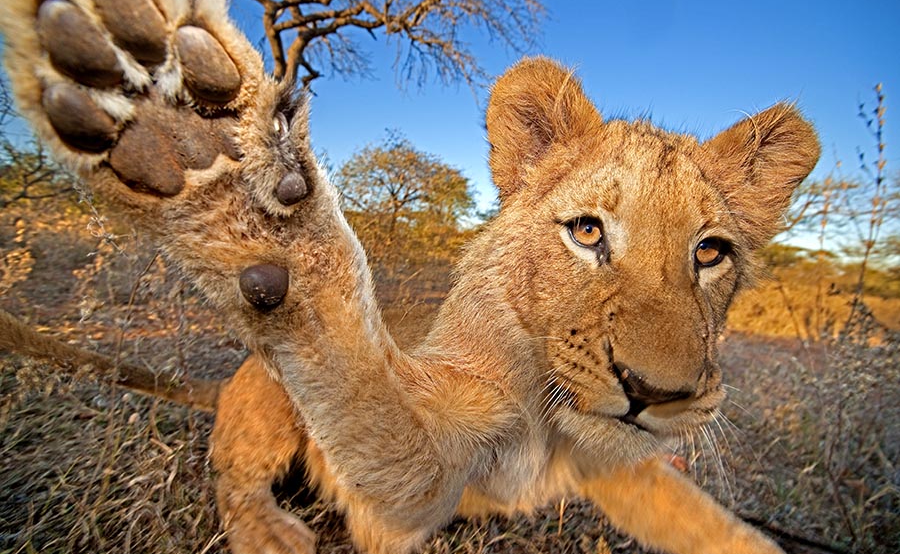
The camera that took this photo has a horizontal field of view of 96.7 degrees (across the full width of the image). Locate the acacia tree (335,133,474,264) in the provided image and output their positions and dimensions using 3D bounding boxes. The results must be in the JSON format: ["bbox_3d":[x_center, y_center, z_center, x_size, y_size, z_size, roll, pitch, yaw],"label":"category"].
[{"bbox_3d":[-1.276,-2.132,11.000,3.569,3.473,3.376,4,5,0],"label":"acacia tree"}]

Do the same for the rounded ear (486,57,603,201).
[{"bbox_3d":[0.090,-0.135,0.385,0.096,0.115,0.053,-3,-2,15],"label":"rounded ear"}]

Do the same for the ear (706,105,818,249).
[{"bbox_3d":[0.298,-0.093,0.385,0.082,0.104,0.050,32,-3,-16],"label":"ear"}]

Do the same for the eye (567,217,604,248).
[{"bbox_3d":[0.109,-0.036,0.322,0.026,0.020,0.018,10,6,16],"label":"eye"}]

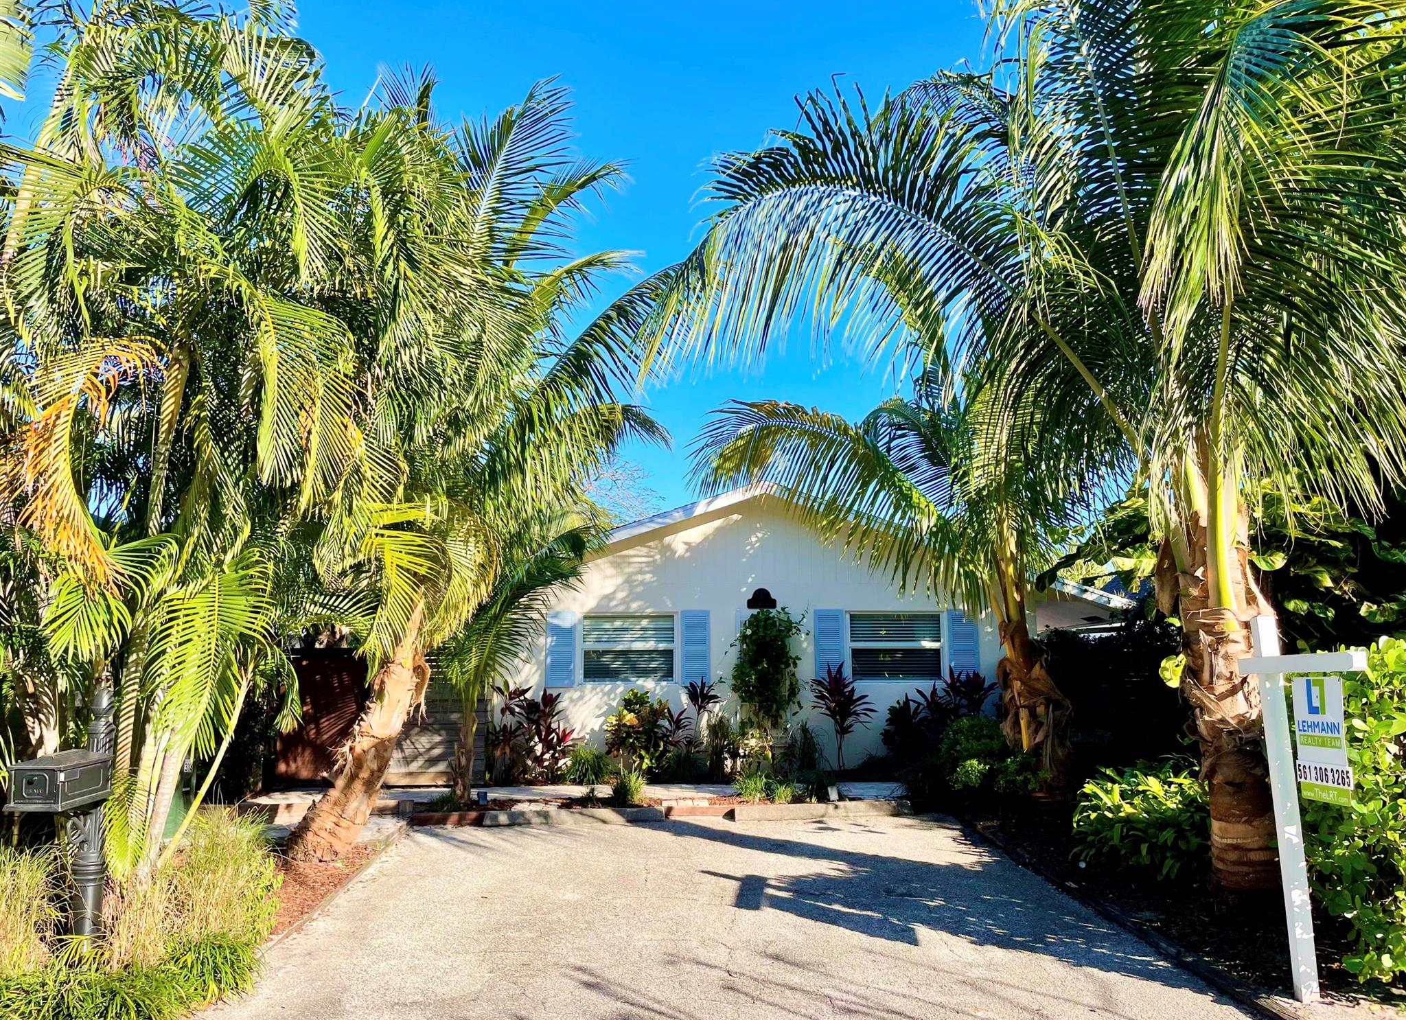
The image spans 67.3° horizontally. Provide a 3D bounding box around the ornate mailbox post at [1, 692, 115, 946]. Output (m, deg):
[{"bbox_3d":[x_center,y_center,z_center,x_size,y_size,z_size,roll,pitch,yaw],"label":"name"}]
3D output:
[{"bbox_3d":[-3.410,1.632,5.526,0.290,1.384,0.680,0,-7,0],"label":"ornate mailbox post"}]

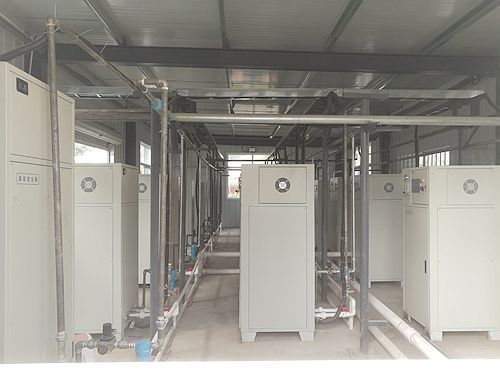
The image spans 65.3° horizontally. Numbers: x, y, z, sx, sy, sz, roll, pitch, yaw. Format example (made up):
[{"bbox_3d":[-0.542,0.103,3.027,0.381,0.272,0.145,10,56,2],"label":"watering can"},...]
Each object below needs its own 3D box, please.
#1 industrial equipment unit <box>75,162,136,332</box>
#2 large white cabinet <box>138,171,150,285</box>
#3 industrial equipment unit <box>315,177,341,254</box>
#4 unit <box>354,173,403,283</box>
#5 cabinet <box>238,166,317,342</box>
[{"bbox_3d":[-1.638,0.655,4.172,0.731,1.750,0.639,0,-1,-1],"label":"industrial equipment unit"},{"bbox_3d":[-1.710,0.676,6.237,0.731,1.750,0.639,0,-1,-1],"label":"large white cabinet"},{"bbox_3d":[1.975,0.712,9.447,0.700,1.780,0.620,0,-1,-1],"label":"industrial equipment unit"},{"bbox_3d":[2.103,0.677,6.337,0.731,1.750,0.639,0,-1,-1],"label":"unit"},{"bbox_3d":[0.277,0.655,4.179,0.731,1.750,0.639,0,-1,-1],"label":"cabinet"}]

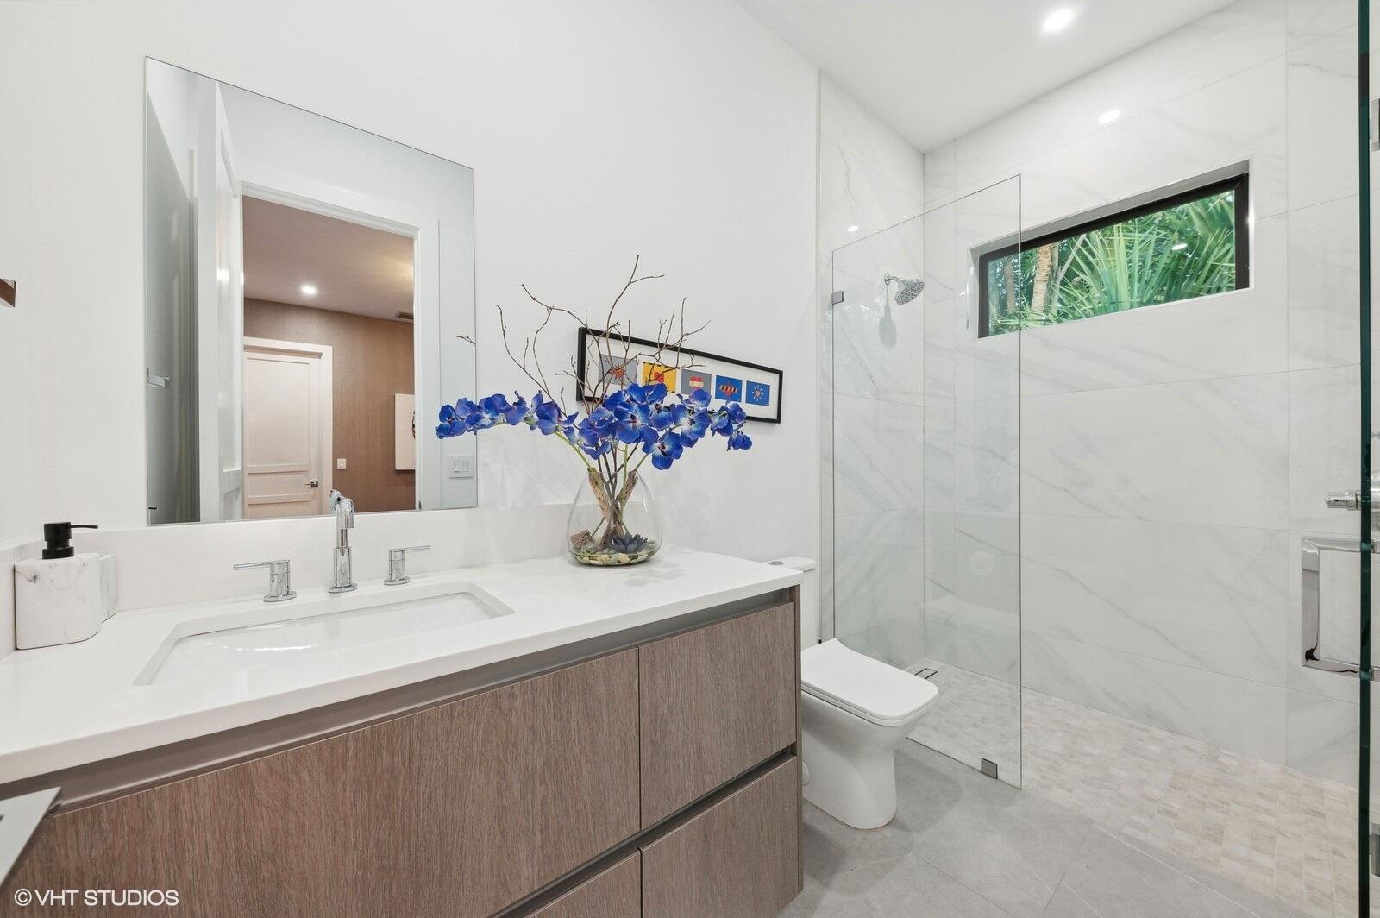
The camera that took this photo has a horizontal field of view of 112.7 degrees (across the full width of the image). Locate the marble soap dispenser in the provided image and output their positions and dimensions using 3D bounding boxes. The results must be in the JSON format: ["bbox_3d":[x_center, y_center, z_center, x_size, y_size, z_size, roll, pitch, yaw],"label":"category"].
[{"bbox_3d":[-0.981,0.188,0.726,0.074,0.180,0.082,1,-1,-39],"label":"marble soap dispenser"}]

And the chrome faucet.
[{"bbox_3d":[-0.711,0.180,0.946,0.050,0.203,0.178,1,-1,-39],"label":"chrome faucet"}]

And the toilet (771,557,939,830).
[{"bbox_3d":[0.515,0.818,1.669,0.366,0.789,0.663,1,-1,-39],"label":"toilet"}]

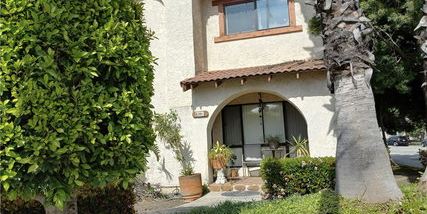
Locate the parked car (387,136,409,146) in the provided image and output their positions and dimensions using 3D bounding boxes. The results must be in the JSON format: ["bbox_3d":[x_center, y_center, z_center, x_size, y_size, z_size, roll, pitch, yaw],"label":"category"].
[{"bbox_3d":[31.926,6.044,58.000,1.850,1.620,4.600,-2,-6,-1],"label":"parked car"}]

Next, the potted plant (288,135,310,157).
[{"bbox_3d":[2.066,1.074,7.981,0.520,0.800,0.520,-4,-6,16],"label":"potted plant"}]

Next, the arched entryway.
[{"bbox_3d":[1.059,0.716,8.068,2.399,2.225,0.420,-4,-6,16],"label":"arched entryway"}]

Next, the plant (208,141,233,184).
[{"bbox_3d":[0.178,1.388,8.396,0.570,1.032,0.530,-2,-6,0],"label":"plant"}]

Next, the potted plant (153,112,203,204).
[{"bbox_3d":[-0.831,1.097,7.704,1.070,2.008,0.700,-4,-6,16],"label":"potted plant"}]

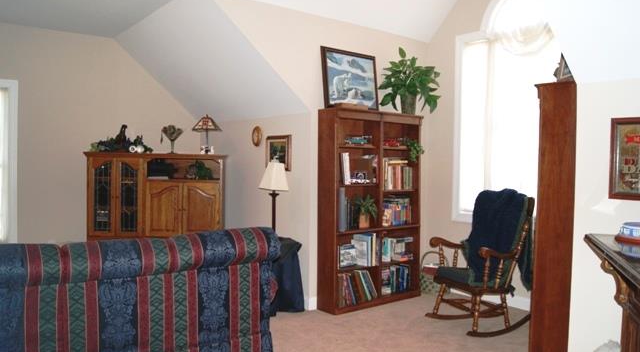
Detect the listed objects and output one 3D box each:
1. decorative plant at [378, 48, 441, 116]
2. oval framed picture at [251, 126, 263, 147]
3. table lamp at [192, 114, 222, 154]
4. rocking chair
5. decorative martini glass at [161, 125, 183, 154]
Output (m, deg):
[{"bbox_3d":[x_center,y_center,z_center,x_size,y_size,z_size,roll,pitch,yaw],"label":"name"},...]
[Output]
[{"bbox_3d":[0.901,-0.935,4.838,0.530,0.670,0.450,0,2,-37],"label":"decorative plant"},{"bbox_3d":[-0.669,-0.416,5.080,0.022,0.218,0.175,-1,2,-37],"label":"oval framed picture"},{"bbox_3d":[-1.235,-0.453,5.287,0.310,0.440,0.310,1,2,-6],"label":"table lamp"},{"bbox_3d":[1.396,0.704,4.197,0.860,1.130,0.620,0,2,-25],"label":"rocking chair"},{"bbox_3d":[-1.617,-0.392,5.249,0.230,0.320,0.160,1,2,-6],"label":"decorative martini glass"}]

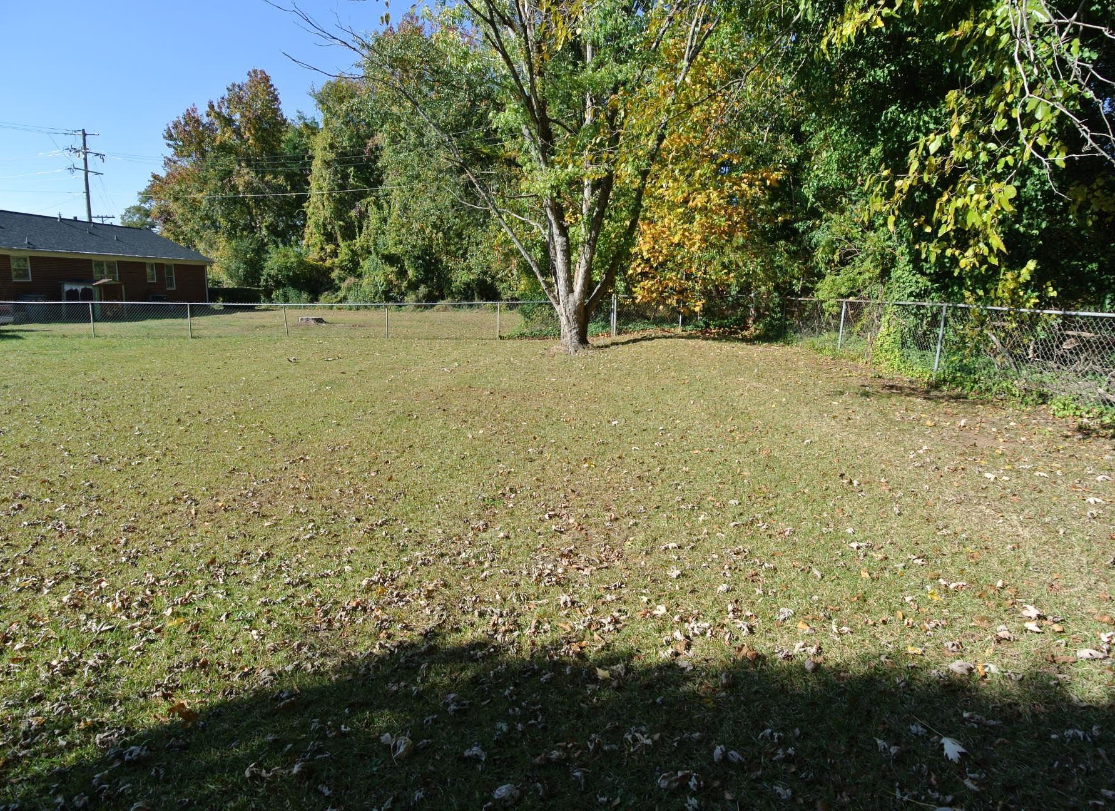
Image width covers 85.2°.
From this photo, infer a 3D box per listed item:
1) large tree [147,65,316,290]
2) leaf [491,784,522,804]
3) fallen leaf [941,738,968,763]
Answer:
[{"bbox_3d":[-26.915,-17.451,49.576,14.000,18.400,12.000,0,11,0],"label":"large tree"},{"bbox_3d":[-0.158,1.205,1.879,0.090,0.035,0.055,0,11,0],"label":"leaf"},{"bbox_3d":[1.350,1.171,2.066,0.085,0.022,0.105,3,11,14],"label":"fallen leaf"}]

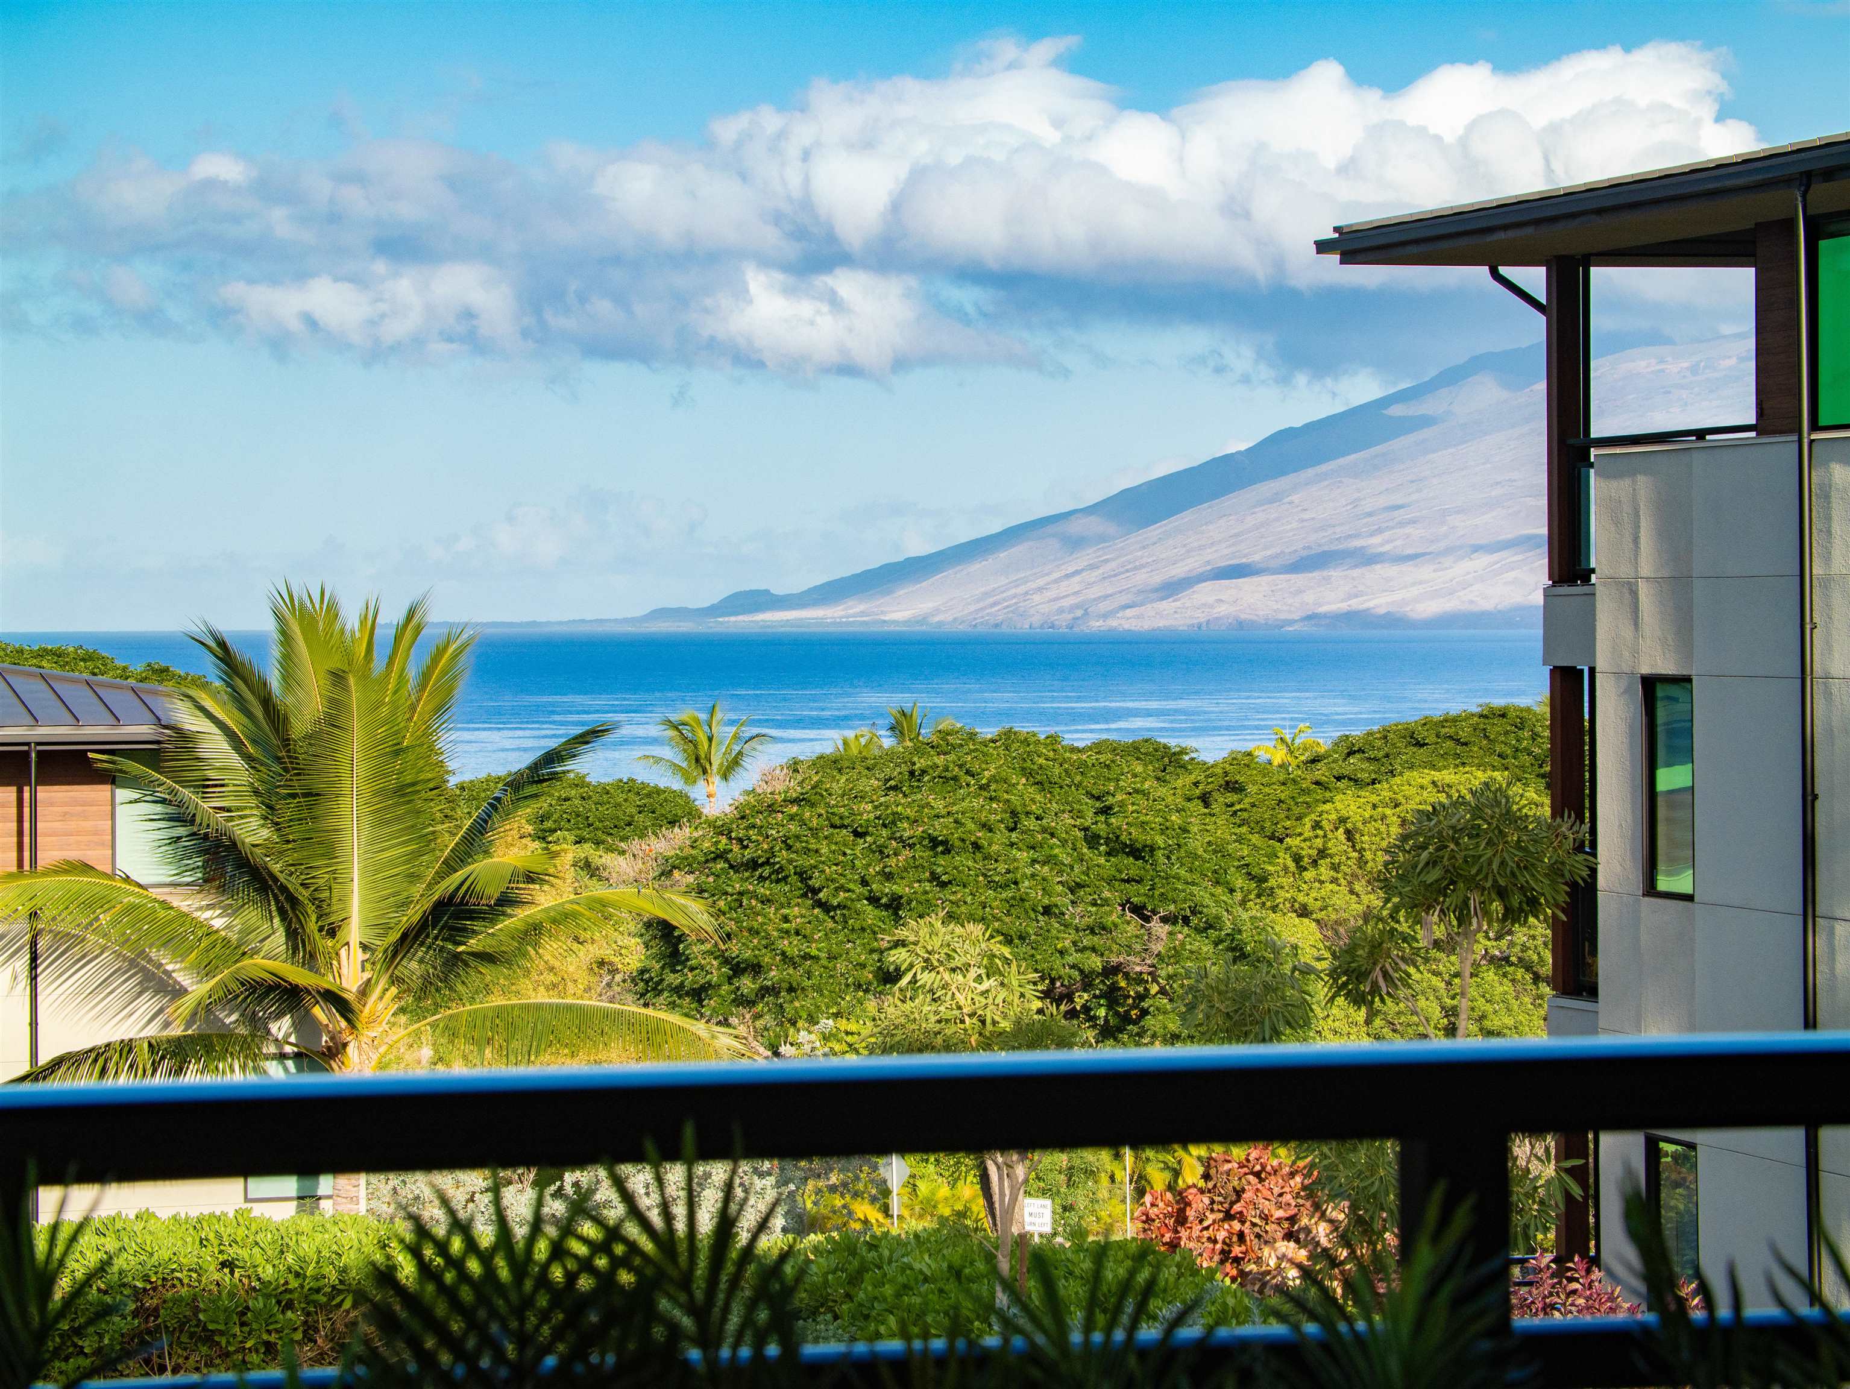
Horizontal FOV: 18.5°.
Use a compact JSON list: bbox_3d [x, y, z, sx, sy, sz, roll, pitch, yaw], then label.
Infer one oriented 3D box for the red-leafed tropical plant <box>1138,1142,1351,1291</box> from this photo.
[{"bbox_3d":[2.885,4.906,52.000,2.000,1.650,1.800,0,1,0],"label":"red-leafed tropical plant"}]

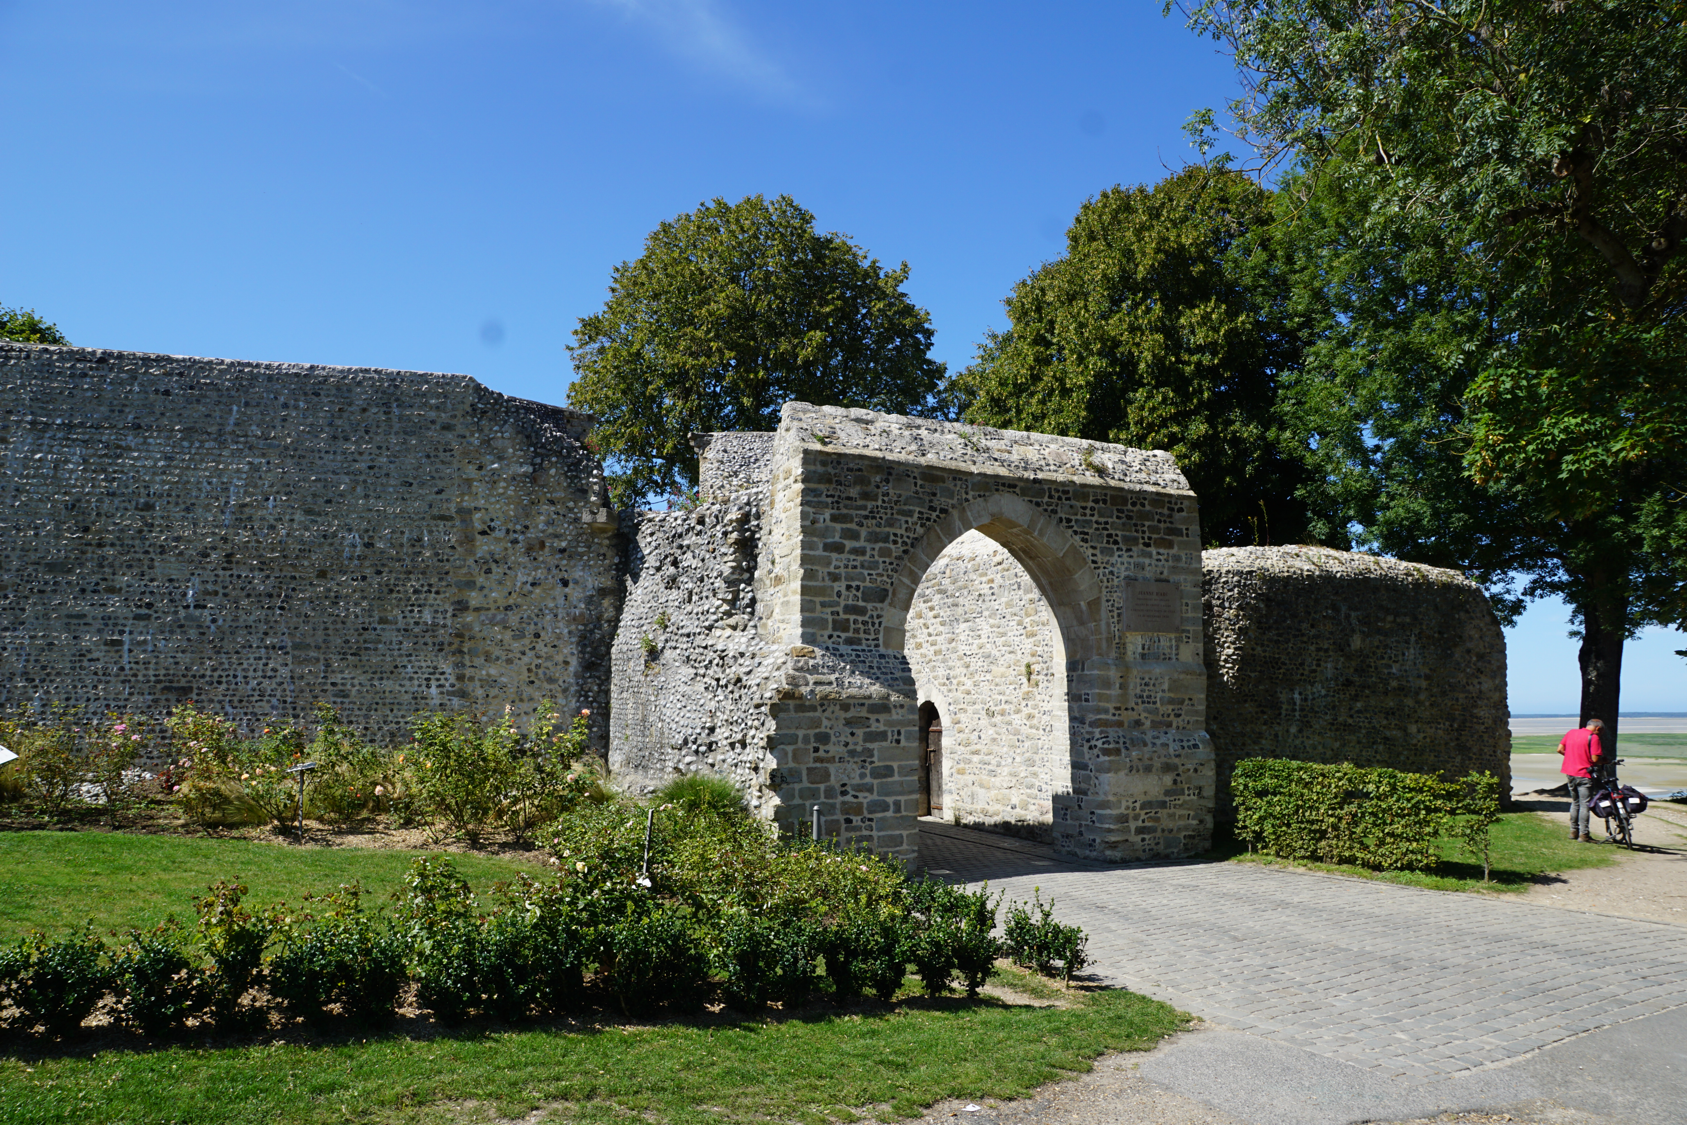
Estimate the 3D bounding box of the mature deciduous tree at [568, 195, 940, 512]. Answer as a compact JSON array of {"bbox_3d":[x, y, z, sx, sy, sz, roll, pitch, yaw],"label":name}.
[{"bbox_3d":[-2.047,-2.326,26.106,9.200,13.131,9.000,0,-8,0],"label":"mature deciduous tree"}]

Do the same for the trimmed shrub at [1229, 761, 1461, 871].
[{"bbox_3d":[5.668,2.905,12.933,0.550,1.120,2.550,5,-10,-35],"label":"trimmed shrub"}]

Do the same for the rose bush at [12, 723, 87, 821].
[{"bbox_3d":[-11.316,2.919,16.138,1.000,1.380,0.950,0,-8,0],"label":"rose bush"}]

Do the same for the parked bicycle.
[{"bbox_3d":[10.111,3.166,14.742,0.650,1.070,1.720,-4,-9,23],"label":"parked bicycle"}]

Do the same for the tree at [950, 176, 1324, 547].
[{"bbox_3d":[6.856,-2.529,24.611,9.200,13.057,9.000,0,-8,0],"label":"tree"}]

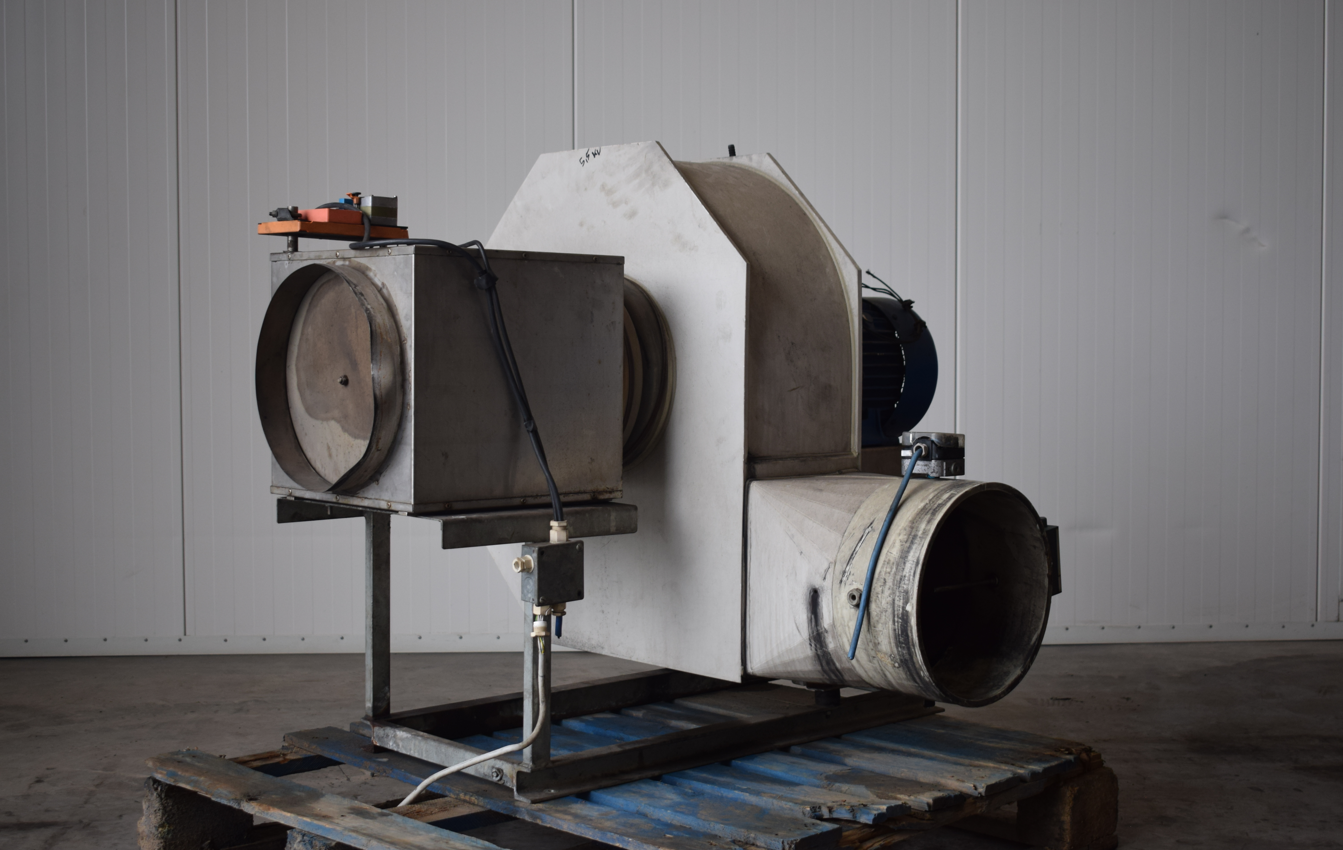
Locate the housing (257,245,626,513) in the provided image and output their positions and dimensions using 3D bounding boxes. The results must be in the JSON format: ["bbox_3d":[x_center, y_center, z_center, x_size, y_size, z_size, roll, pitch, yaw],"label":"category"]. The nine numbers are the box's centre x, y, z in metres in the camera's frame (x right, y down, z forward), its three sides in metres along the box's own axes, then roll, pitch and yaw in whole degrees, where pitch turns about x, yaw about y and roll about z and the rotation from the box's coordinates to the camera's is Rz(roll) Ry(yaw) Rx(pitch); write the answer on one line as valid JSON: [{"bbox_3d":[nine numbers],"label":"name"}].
[{"bbox_3d":[-0.355,-0.073,2.581,0.424,0.362,0.376,-2,4,-43],"label":"housing"}]

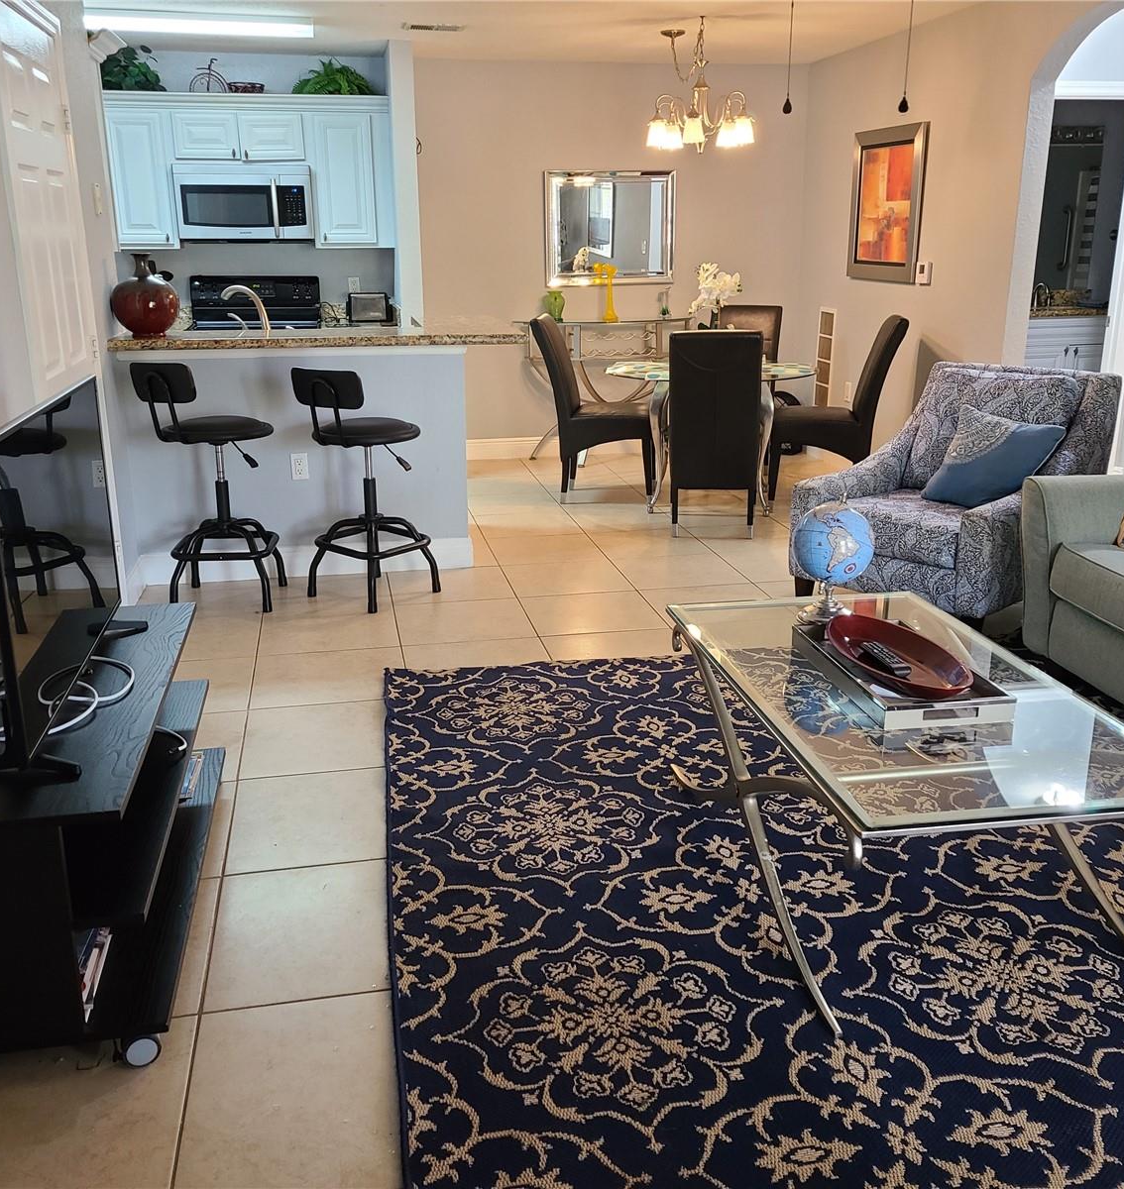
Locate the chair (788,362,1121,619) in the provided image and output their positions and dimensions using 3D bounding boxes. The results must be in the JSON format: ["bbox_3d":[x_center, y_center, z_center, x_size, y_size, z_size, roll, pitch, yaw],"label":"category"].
[{"bbox_3d":[1.575,-0.428,4.828,0.830,0.885,0.940,15,23,41],"label":"chair"}]

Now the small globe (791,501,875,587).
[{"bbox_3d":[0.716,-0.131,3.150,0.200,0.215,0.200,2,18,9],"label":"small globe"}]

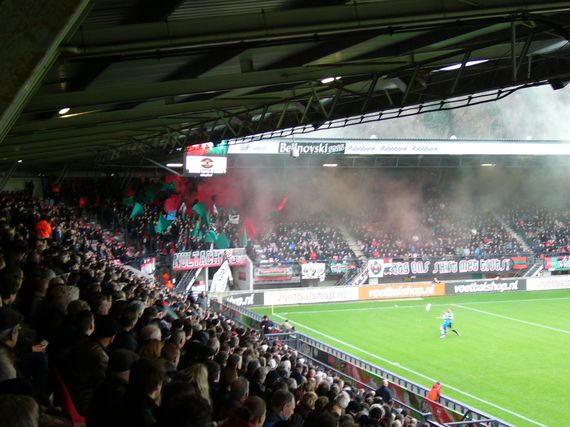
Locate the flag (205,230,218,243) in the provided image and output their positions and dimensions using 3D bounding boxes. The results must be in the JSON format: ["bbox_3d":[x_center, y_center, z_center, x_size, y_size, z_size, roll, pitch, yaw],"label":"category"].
[{"bbox_3d":[-5.842,1.828,78.500,1.113,0.954,0.350,-1,2,-14],"label":"flag"}]

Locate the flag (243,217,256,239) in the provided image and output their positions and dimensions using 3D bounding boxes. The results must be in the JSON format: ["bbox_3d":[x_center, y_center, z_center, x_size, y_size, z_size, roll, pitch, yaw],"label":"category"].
[{"bbox_3d":[-2.837,1.277,80.065,1.000,1.660,0.250,-1,2,-10],"label":"flag"}]

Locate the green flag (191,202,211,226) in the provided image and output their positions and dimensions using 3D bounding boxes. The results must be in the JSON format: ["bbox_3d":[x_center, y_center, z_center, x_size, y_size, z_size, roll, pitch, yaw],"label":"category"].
[{"bbox_3d":[-6.764,0.081,80.000,1.458,1.944,0.350,-1,2,-14],"label":"green flag"}]

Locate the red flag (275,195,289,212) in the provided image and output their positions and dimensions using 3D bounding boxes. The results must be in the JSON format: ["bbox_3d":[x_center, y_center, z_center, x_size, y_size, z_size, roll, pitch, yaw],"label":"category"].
[{"bbox_3d":[-0.258,-0.838,84.918,1.150,1.420,0.250,-1,2,-9],"label":"red flag"}]

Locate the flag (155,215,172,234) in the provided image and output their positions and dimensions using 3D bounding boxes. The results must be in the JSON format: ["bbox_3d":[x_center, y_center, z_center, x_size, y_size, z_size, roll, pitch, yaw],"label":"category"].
[{"bbox_3d":[-9.558,0.846,77.688,1.380,1.530,0.250,-1,2,-13],"label":"flag"}]

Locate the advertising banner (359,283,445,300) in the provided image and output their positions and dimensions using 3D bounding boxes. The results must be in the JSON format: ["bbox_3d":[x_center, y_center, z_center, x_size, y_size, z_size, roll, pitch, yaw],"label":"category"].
[{"bbox_3d":[8.982,5.949,75.905,7.401,1.000,0.150,-1,2,-19],"label":"advertising banner"}]

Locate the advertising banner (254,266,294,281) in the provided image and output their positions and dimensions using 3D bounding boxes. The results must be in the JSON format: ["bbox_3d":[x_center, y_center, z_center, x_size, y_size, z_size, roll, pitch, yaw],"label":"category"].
[{"bbox_3d":[-0.859,4.780,77.906,3.060,1.040,0.060,-1,2,-18],"label":"advertising banner"}]

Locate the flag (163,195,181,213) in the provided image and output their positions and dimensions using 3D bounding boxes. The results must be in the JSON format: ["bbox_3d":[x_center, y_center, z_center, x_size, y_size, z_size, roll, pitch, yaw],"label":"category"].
[{"bbox_3d":[-9.346,-0.786,81.685,1.360,1.410,0.250,-1,2,-12],"label":"flag"}]

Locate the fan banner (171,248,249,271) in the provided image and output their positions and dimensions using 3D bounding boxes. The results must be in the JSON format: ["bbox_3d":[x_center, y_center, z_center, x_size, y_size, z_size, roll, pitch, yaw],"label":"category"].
[{"bbox_3d":[-5.599,3.476,75.150,6.573,1.280,0.080,-2,3,-34],"label":"fan banner"}]

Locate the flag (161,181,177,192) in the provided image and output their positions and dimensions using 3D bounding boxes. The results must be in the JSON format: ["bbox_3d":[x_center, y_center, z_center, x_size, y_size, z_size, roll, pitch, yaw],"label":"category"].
[{"bbox_3d":[-9.909,-2.296,84.000,1.361,1.021,0.350,-1,2,-14],"label":"flag"}]

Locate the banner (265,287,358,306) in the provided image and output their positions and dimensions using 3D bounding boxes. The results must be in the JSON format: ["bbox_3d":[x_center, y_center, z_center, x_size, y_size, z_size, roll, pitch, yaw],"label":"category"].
[{"bbox_3d":[1.966,6.087,73.451,7.468,1.000,0.150,-1,2,-19],"label":"banner"}]

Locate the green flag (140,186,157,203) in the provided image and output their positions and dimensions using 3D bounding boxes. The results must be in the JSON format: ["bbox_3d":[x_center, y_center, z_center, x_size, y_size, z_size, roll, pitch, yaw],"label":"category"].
[{"bbox_3d":[-11.327,-1.538,82.102,1.240,1.080,0.250,-1,2,-13],"label":"green flag"}]

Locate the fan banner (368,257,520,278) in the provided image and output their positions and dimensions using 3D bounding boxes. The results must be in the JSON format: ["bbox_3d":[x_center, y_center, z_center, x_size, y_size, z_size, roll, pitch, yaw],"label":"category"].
[{"bbox_3d":[13.172,4.457,80.463,13.857,1.266,0.080,-1,2,-19],"label":"fan banner"}]

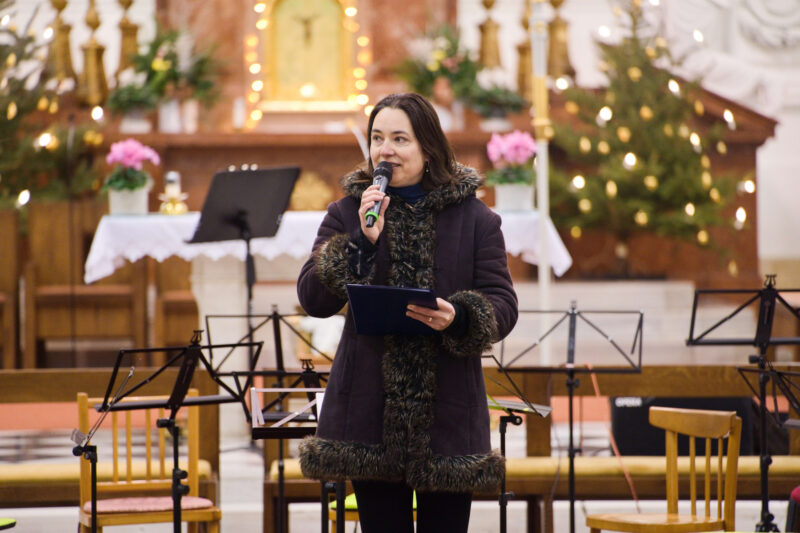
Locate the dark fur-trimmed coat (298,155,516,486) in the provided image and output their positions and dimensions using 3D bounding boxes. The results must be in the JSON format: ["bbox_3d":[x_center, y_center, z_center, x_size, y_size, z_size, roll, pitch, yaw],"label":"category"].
[{"bbox_3d":[0.020,0.162,8.700,0.575,0.850,0.400,0,2,5],"label":"dark fur-trimmed coat"}]

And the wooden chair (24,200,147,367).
[{"bbox_3d":[-1.715,0.120,18.200,0.660,0.970,0.580,0,2,-3],"label":"wooden chair"}]

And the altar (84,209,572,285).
[{"bbox_3d":[-0.318,-0.088,14.600,2.080,0.290,0.850,0,2,-3],"label":"altar"}]

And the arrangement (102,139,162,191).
[{"bbox_3d":[-1.168,-0.444,14.500,0.250,0.226,0.240,0,2,0],"label":"arrangement"}]

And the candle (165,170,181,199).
[{"bbox_3d":[-0.990,-0.357,14.500,0.067,0.122,0.067,0,2,0],"label":"candle"}]

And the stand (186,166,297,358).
[{"bbox_3d":[-0.645,0.172,14.000,0.500,1.190,0.480,-2,2,-41],"label":"stand"}]

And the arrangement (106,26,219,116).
[{"bbox_3d":[-1.561,-1.294,22.000,0.750,0.580,0.500,0,2,0],"label":"arrangement"}]

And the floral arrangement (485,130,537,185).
[{"bbox_3d":[0.482,-0.476,14.550,0.227,0.235,0.225,0,2,0],"label":"floral arrangement"}]

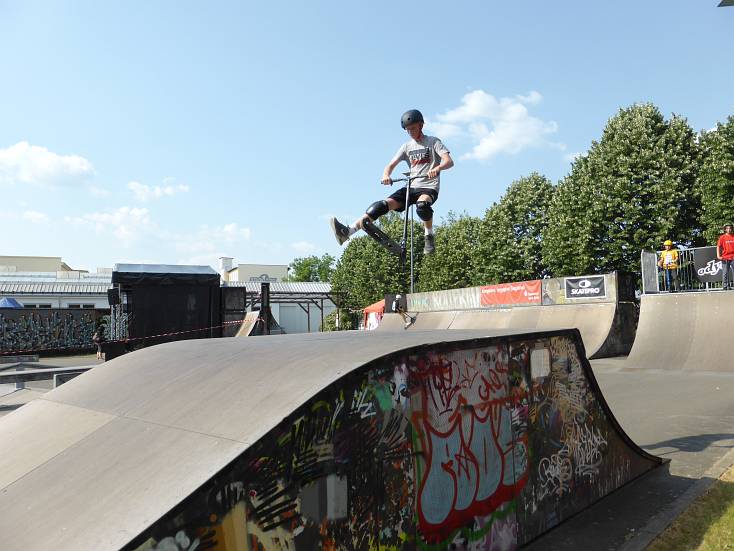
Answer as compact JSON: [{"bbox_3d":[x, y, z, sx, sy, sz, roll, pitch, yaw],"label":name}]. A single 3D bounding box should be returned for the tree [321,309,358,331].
[{"bbox_3d":[-1.959,3.576,40.969,2.800,2.429,2.600,-1,-4,0],"label":"tree"}]

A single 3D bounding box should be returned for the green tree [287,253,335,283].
[{"bbox_3d":[-6.805,2.321,72.252,7.200,9.900,7.000,-1,-4,0],"label":"green tree"}]

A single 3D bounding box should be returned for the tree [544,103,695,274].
[{"bbox_3d":[13.167,-2.721,30.356,7.700,12.652,7.700,-1,-4,0],"label":"tree"}]

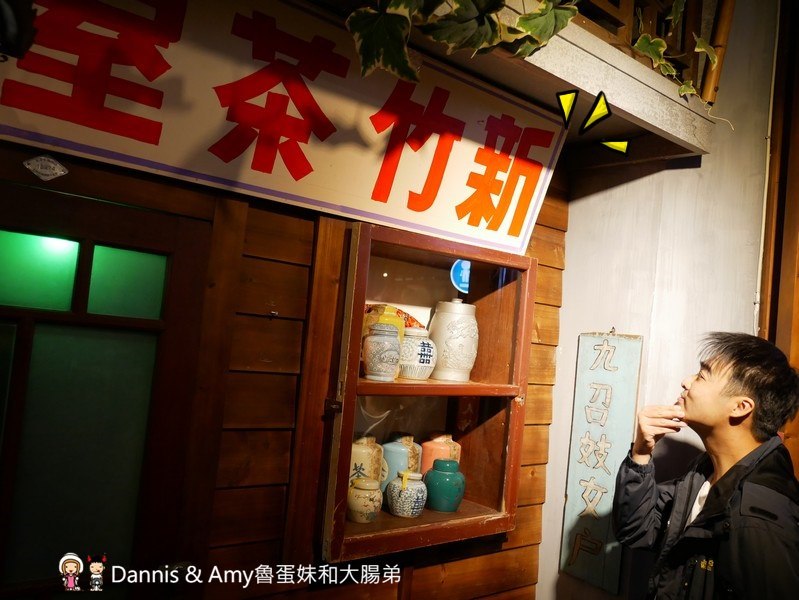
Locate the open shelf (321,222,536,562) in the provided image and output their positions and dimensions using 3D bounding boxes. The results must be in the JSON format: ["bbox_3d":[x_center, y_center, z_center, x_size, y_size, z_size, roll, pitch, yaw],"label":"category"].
[{"bbox_3d":[0.047,0.240,1.929,0.666,0.796,0.247,8,-3,-41],"label":"open shelf"}]

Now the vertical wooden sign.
[{"bbox_3d":[0.598,0.475,2.057,0.023,0.729,0.207,8,-3,-41],"label":"vertical wooden sign"}]

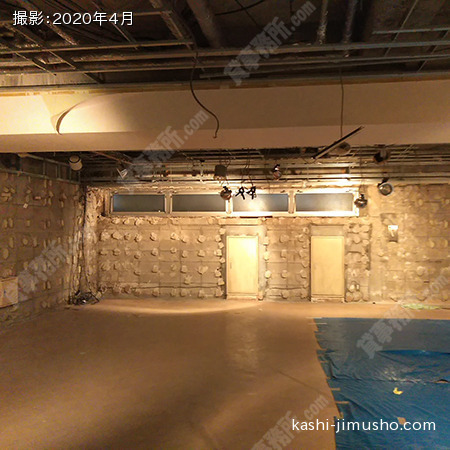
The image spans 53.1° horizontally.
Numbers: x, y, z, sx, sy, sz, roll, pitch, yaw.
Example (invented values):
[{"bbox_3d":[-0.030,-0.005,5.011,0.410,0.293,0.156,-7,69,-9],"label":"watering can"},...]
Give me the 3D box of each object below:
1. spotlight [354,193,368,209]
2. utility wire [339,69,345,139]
[{"bbox_3d":[1.847,-0.328,6.100,0.180,0.210,0.180,0,1,9],"label":"spotlight"},{"bbox_3d":[0.777,-0.809,3.000,0.030,0.460,0.030,0,1,9],"label":"utility wire"}]

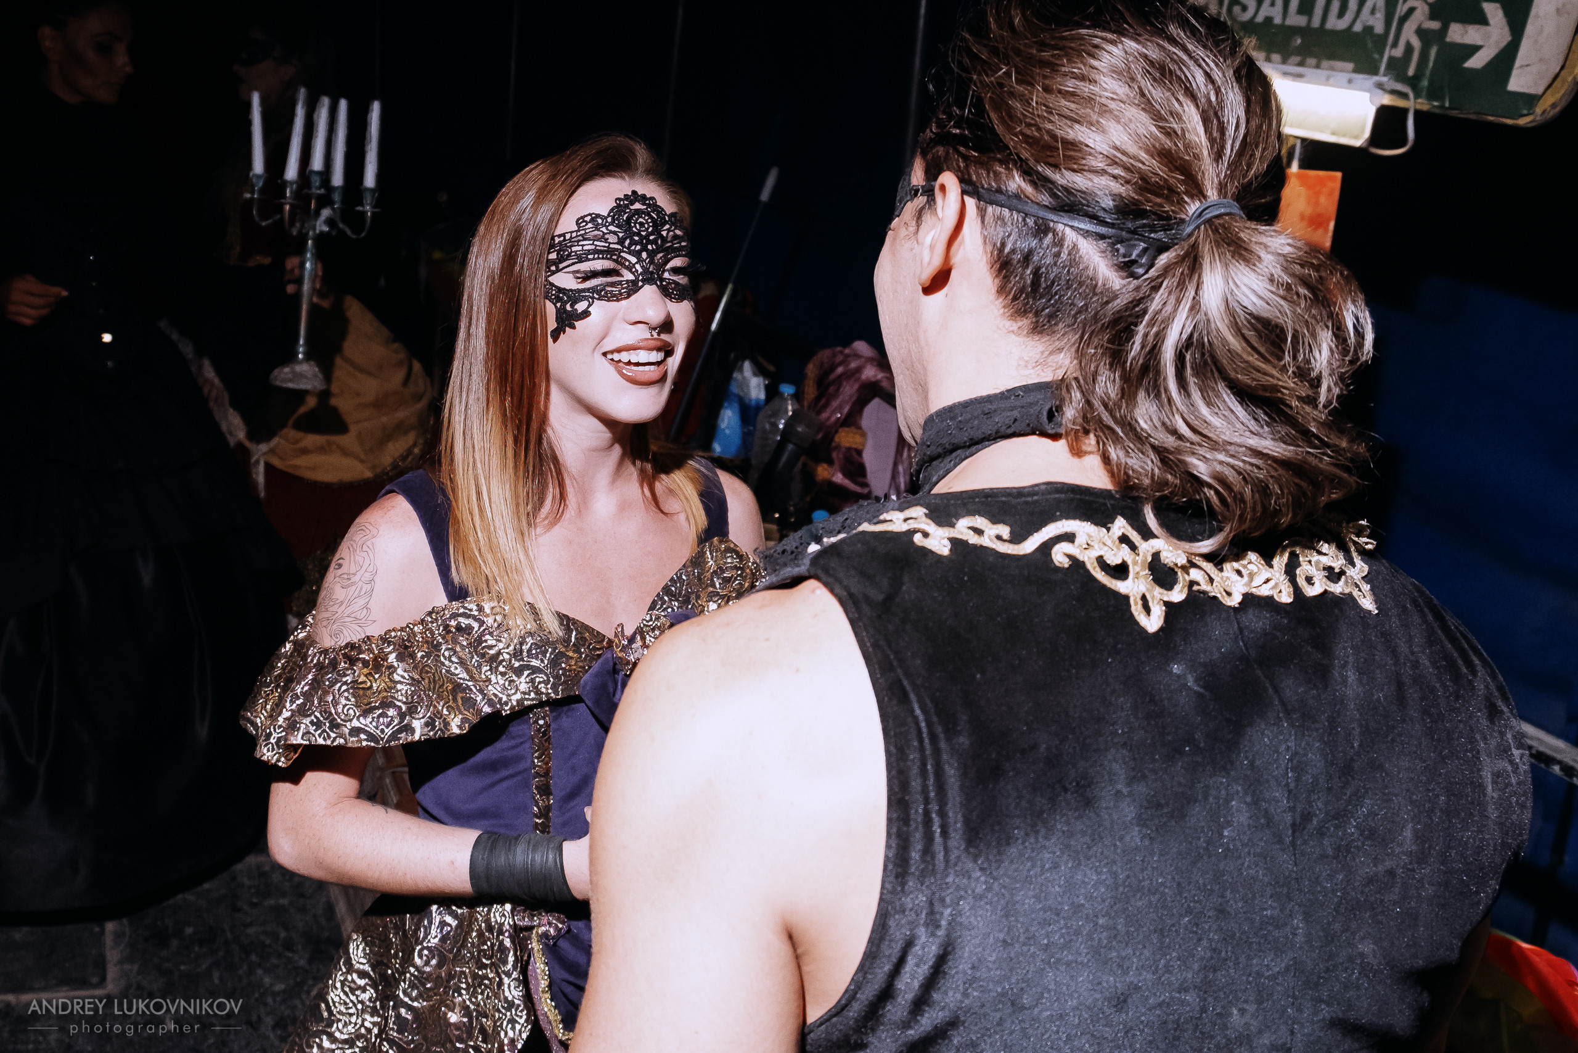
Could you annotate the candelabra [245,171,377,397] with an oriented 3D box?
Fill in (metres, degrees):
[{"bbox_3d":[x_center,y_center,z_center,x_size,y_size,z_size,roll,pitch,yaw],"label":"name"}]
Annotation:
[{"bbox_3d":[-0.934,-0.478,2.300,0.265,0.410,0.265,10,11,0],"label":"candelabra"}]

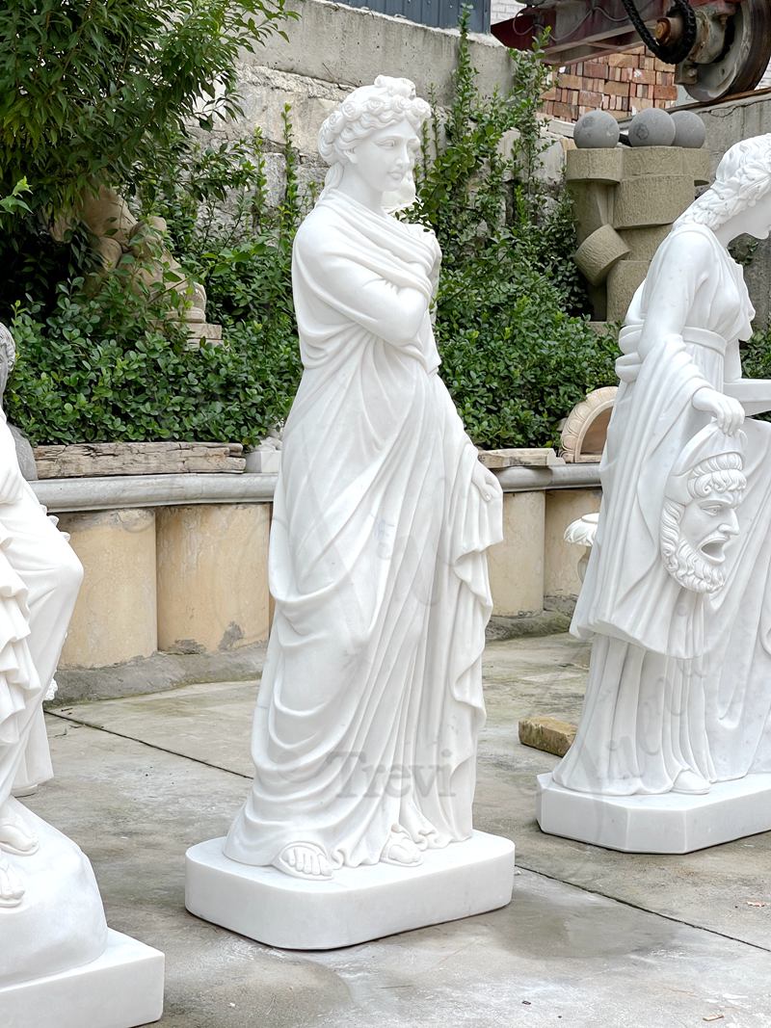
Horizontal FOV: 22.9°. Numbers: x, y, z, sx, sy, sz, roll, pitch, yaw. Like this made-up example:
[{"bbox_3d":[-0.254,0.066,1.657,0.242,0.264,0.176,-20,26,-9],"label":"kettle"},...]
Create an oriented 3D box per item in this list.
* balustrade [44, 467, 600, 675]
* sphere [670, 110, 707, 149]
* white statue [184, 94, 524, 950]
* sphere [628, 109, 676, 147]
[{"bbox_3d":[-0.193,0.165,8.002,3.080,0.693,0.300,-4,6,-42],"label":"balustrade"},{"bbox_3d":[1.642,-2.107,10.530,0.255,0.255,0.255,0,4,0],"label":"sphere"},{"bbox_3d":[-0.078,-0.040,4.313,0.679,1.872,0.538,-4,6,-39],"label":"white statue"},{"bbox_3d":[1.442,-2.071,10.300,0.255,0.255,0.255,0,4,0],"label":"sphere"}]

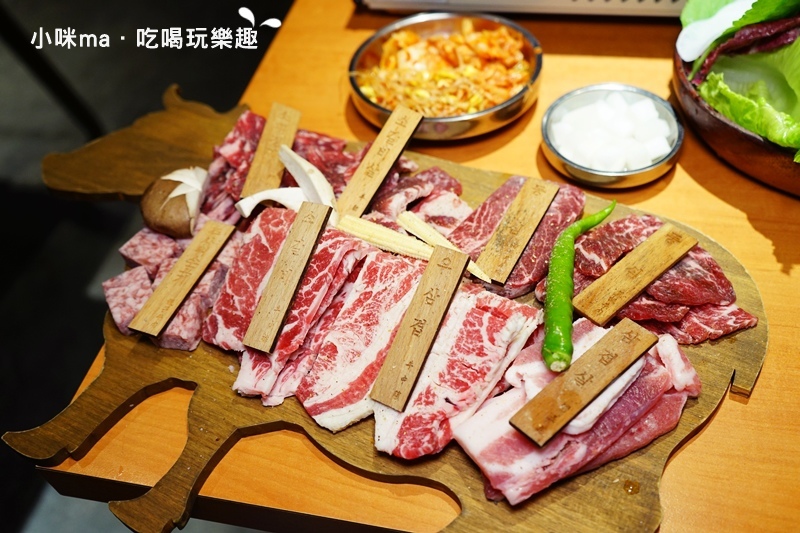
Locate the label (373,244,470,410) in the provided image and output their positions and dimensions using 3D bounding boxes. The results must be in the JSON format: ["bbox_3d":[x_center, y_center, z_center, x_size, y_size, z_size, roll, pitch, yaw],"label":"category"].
[{"bbox_3d":[0.013,0.039,0.476,0.024,0.004,0.111,19,72,16],"label":"label"}]

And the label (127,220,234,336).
[{"bbox_3d":[-0.156,0.007,0.532,0.024,0.004,0.107,13,52,18],"label":"label"}]

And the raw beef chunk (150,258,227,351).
[{"bbox_3d":[-0.156,0.027,0.530,0.053,0.019,0.070,2,51,11],"label":"raw beef chunk"}]

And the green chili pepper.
[{"bbox_3d":[0.111,0.007,0.478,0.031,0.020,0.152,12,53,18],"label":"green chili pepper"}]

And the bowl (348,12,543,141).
[{"bbox_3d":[0.043,-0.175,0.678,0.171,0.032,0.171,-5,50,5],"label":"bowl"}]

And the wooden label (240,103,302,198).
[{"bbox_3d":[-0.104,-0.093,0.602,0.025,0.004,0.110,14,53,-7],"label":"wooden label"}]

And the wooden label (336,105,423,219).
[{"bbox_3d":[-0.016,-0.083,0.584,0.024,0.004,0.110,24,67,15],"label":"wooden label"}]

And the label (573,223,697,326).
[{"bbox_3d":[0.158,0.005,0.489,0.105,0.004,0.024,-35,58,-24],"label":"label"}]

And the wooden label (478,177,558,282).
[{"bbox_3d":[0.083,-0.026,0.519,0.025,0.004,0.106,20,51,21],"label":"wooden label"}]

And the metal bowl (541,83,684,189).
[{"bbox_3d":[0.173,-0.104,0.601,0.112,0.026,0.112,-5,50,5],"label":"metal bowl"}]

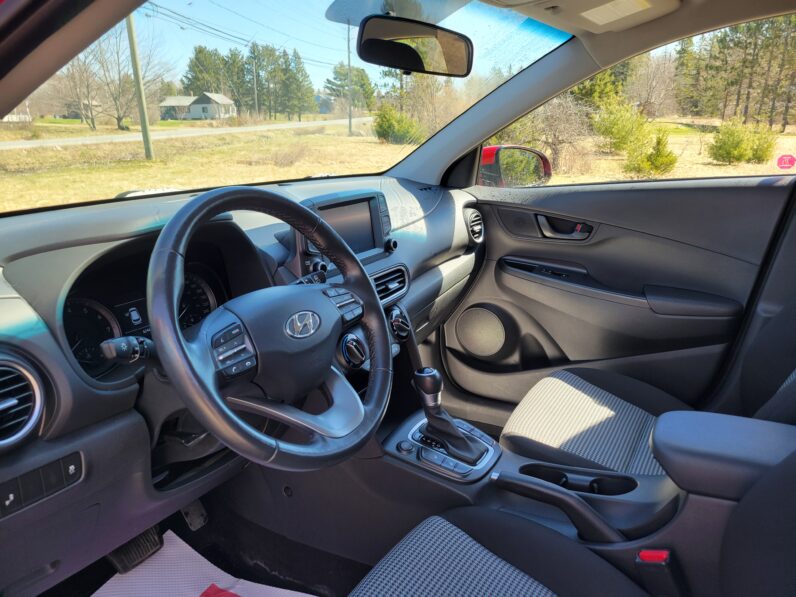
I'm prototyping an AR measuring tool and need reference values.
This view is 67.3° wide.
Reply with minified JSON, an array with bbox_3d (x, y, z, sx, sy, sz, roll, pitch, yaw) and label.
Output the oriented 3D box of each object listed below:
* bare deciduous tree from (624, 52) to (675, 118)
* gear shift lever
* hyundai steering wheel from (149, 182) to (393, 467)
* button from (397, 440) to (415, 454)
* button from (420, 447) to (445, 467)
[{"bbox_3d":[24.488,-20.662,58.000,5.000,6.300,5.000,7,19,21],"label":"bare deciduous tree"},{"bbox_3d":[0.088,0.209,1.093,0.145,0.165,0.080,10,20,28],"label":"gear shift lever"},{"bbox_3d":[-0.157,0.038,0.769,0.105,0.370,0.370,-26,-1,34],"label":"hyundai steering wheel"},{"bbox_3d":[0.014,0.274,1.097,0.030,0.011,0.030,5,21,-2],"label":"button"},{"bbox_3d":[0.063,0.286,1.078,0.045,0.011,0.023,16,23,26],"label":"button"}]

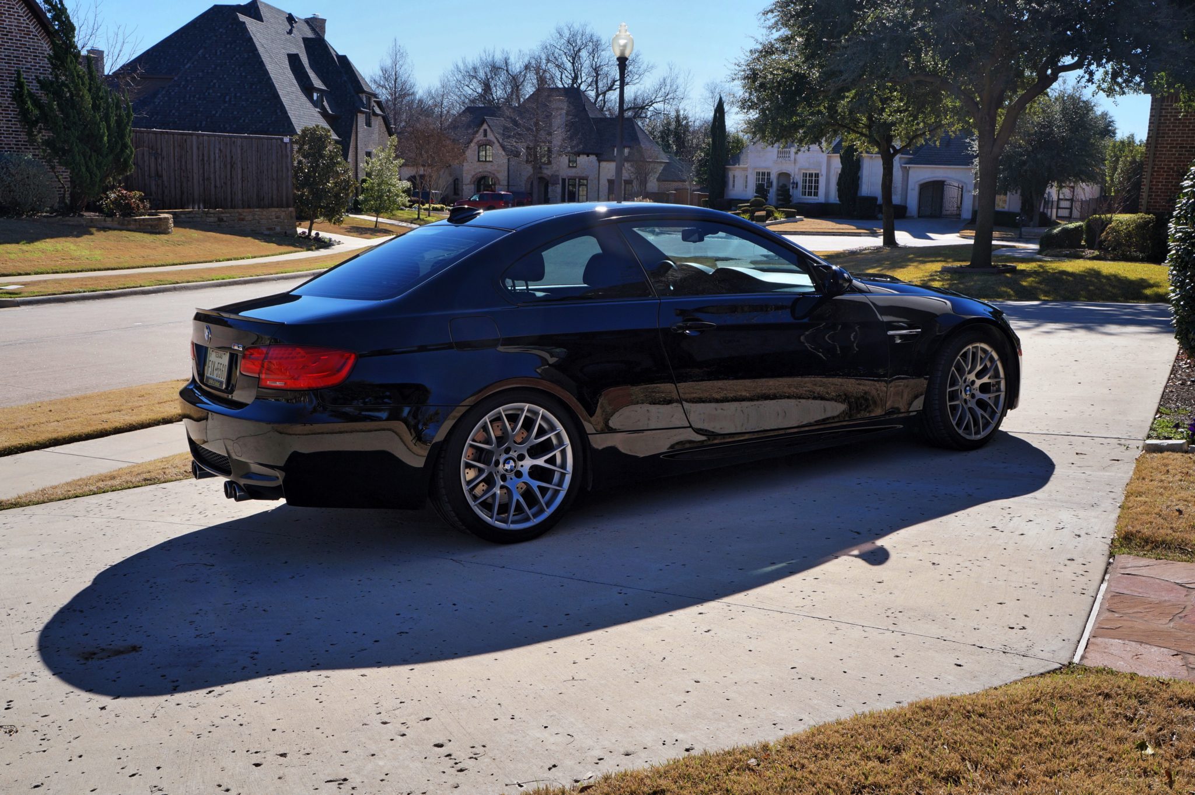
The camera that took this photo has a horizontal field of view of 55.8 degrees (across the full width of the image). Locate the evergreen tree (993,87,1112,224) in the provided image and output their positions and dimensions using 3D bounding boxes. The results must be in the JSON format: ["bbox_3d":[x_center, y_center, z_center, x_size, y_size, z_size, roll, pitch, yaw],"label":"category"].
[{"bbox_3d":[27.272,-14.759,69.000,8.396,8.492,8.396,6,11,20],"label":"evergreen tree"}]

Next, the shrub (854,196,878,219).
[{"bbox_3d":[19.464,-13.771,81.791,1.760,1.730,1.650,3,11,8],"label":"shrub"}]

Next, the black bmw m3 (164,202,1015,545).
[{"bbox_3d":[0.266,-0.336,5.959,4.615,1.400,1.840,-8,11,-31],"label":"black bmw m3"}]

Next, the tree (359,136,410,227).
[{"bbox_3d":[-8.169,-8.201,43.000,1.958,3.426,1.958,0,11,-11],"label":"tree"}]

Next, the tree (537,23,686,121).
[{"bbox_3d":[1.413,-30.572,124.439,16.000,20.610,14.500,1,11,0],"label":"tree"}]

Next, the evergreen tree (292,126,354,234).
[{"bbox_3d":[-8.898,-7.007,36.500,1.994,3.471,1.994,-1,11,-14],"label":"evergreen tree"}]

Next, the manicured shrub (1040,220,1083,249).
[{"bbox_3d":[10.919,-3.795,26.516,1.100,0.720,1.250,7,13,28],"label":"manicured shrub"}]

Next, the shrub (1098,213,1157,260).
[{"bbox_3d":[11.023,-3.345,23.445,1.220,0.960,1.300,7,13,28],"label":"shrub"}]

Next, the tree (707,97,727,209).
[{"bbox_3d":[8.158,-16.693,77.000,1.338,7.665,1.338,3,11,5],"label":"tree"}]

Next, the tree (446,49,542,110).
[{"bbox_3d":[-11.772,-29.937,126.662,10.710,17.900,10.710,1,11,0],"label":"tree"}]

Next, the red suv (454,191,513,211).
[{"bbox_3d":[-10.194,-17.531,101.571,5.050,1.920,1.970,6,12,21],"label":"red suv"}]

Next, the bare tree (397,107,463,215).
[{"bbox_3d":[-10.596,-14.910,71.516,4.320,6.840,4.320,1,11,0],"label":"bare tree"}]

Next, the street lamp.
[{"bbox_3d":[0.447,-4.859,22.500,0.447,5.152,0.447,2,10,1],"label":"street lamp"}]

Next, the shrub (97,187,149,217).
[{"bbox_3d":[-11.552,-4.767,27.500,1.275,0.718,1.275,-3,11,-22],"label":"shrub"}]

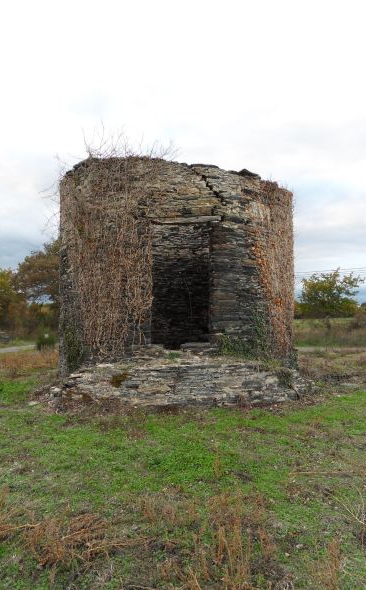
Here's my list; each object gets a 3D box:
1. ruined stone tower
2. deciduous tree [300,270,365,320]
[{"bbox_3d":[-0.150,-0.260,9.900,5.450,4.300,5.450,0,-2,-4],"label":"ruined stone tower"},{"bbox_3d":[18.000,-0.200,49.500,7.700,6.100,7.300,-1,-2,20],"label":"deciduous tree"}]

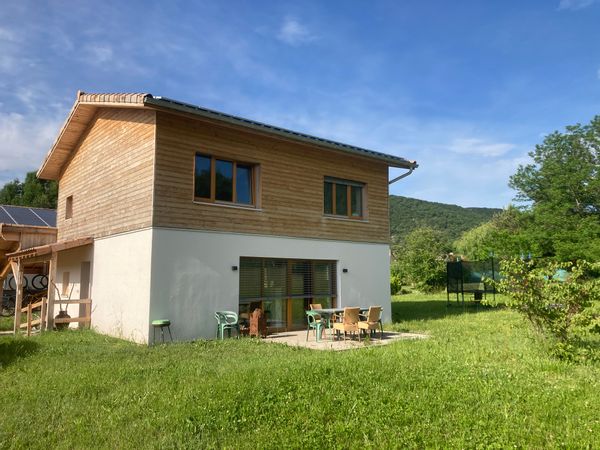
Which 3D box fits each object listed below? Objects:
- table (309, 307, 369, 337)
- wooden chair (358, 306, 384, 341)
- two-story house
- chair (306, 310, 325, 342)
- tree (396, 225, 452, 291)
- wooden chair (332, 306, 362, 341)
[{"bbox_3d":[1.134,2.745,13.526,1.771,0.739,0.911,5,-8,-40],"label":"table"},{"bbox_3d":[1.862,2.614,13.078,0.516,0.890,0.546,6,-9,-43],"label":"wooden chair"},{"bbox_3d":[-3.226,-0.149,18.989,10.544,7.766,11.137,5,-8,-40],"label":"two-story house"},{"bbox_3d":[0.508,2.624,12.706,0.556,0.799,0.546,-6,-8,40],"label":"chair"},{"bbox_3d":[13.378,3.768,53.000,6.200,7.200,6.200,0,-6,0],"label":"tree"},{"bbox_3d":[1.208,2.561,12.586,0.516,0.890,0.546,4,-8,-34],"label":"wooden chair"}]

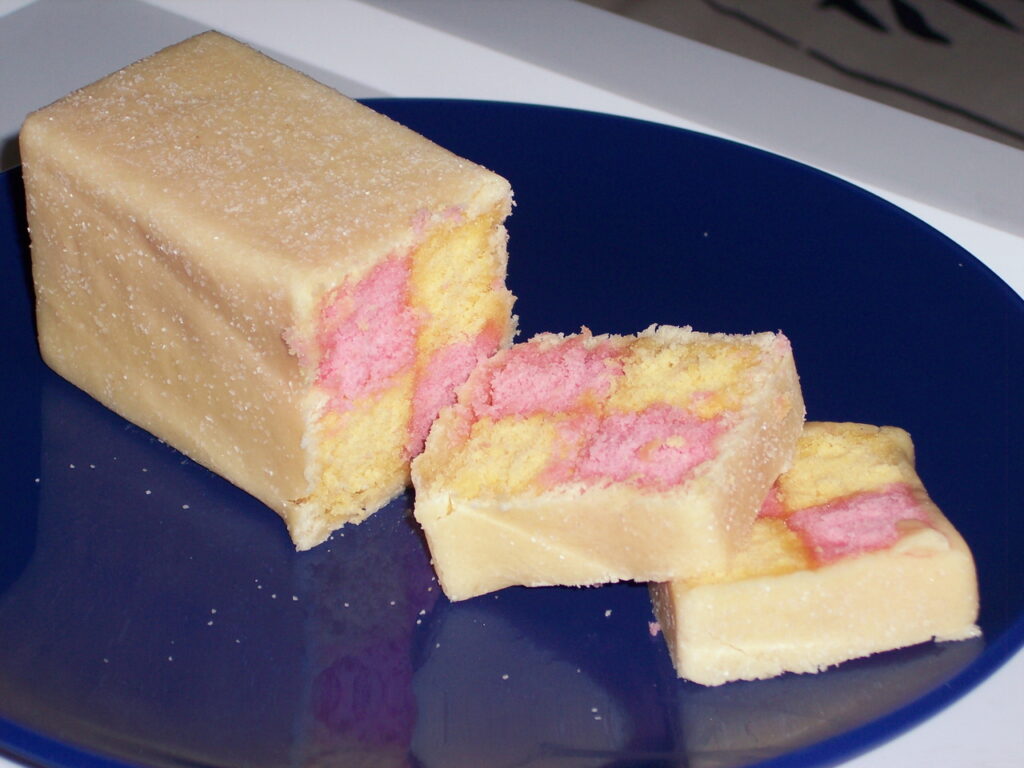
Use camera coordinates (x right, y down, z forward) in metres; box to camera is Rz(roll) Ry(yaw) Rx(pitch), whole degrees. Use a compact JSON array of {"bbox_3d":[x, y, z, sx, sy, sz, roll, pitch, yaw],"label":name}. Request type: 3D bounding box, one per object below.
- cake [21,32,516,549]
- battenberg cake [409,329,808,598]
[{"bbox_3d":[-0.052,-0.021,0.720,0.055,0.062,0.090,-26,41,-36],"label":"cake"},{"bbox_3d":[0.021,0.015,0.687,0.061,0.023,0.057,-2,31,22],"label":"battenberg cake"}]

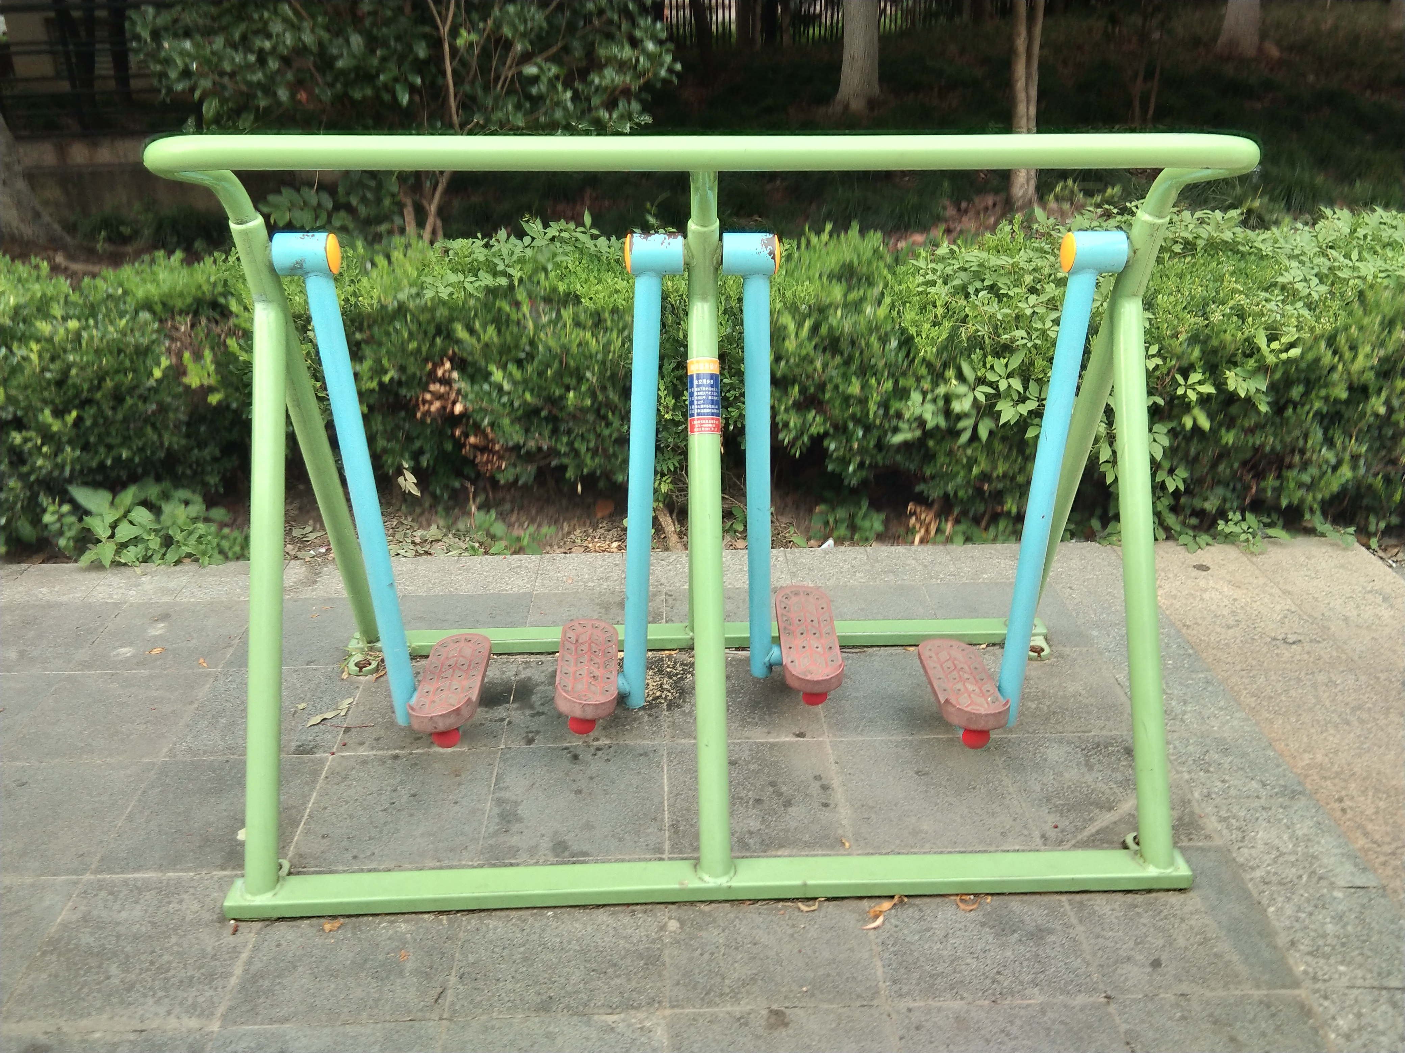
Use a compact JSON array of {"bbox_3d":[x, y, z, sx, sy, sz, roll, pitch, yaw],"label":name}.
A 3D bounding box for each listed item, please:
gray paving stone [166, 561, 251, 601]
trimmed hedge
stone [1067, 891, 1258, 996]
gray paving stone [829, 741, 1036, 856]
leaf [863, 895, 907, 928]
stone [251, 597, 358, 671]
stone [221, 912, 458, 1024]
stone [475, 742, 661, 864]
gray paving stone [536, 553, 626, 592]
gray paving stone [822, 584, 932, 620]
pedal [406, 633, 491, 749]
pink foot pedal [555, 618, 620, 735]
[{"bbox_3d":[-1.377,0.174,3.699,0.256,0.040,0.251,-1,24,-2],"label":"gray paving stone"},{"bbox_3d":[-0.049,-0.497,3.966,4.700,0.820,0.880,-1,25,-1],"label":"trimmed hedge"},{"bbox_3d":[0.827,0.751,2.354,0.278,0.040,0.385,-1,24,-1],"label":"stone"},{"bbox_3d":[0.405,0.494,2.275,0.315,0.040,0.336,-1,24,-1],"label":"gray paving stone"},{"bbox_3d":[0.337,0.713,2.344,0.039,0.015,0.122,16,29,34],"label":"leaf"},{"bbox_3d":[-1.058,0.303,3.456,0.392,0.040,0.407,-1,23,-1],"label":"stone"},{"bbox_3d":[-0.627,0.771,2.307,0.383,0.040,0.408,-1,24,-2],"label":"stone"},{"bbox_3d":[-0.263,0.601,2.689,0.374,0.040,0.401,-1,24,-2],"label":"stone"},{"bbox_3d":[-0.360,0.153,3.720,0.251,0.040,0.259,-1,24,-2],"label":"gray paving stone"},{"bbox_3d":[0.464,0.268,3.491,0.390,0.040,0.407,-1,23,-1],"label":"gray paving stone"},{"bbox_3d":[-0.570,0.373,2.885,0.138,0.104,0.388,-1,25,0],"label":"pedal"},{"bbox_3d":[-0.263,0.345,2.933,0.138,0.104,0.388,-2,27,-3],"label":"pink foot pedal"}]

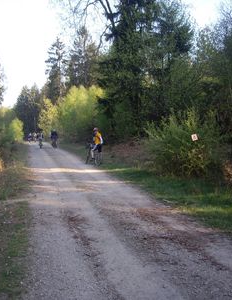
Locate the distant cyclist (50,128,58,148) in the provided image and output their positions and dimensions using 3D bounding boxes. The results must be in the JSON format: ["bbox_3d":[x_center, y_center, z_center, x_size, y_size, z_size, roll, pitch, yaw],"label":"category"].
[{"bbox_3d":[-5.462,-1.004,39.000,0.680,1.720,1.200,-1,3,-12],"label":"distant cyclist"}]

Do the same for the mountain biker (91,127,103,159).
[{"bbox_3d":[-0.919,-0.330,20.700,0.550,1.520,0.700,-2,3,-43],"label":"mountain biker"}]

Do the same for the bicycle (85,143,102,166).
[{"bbox_3d":[-1.061,0.212,20.700,0.600,1.060,1.700,-1,3,-30],"label":"bicycle"}]

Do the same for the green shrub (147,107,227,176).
[{"bbox_3d":[2.517,-0.272,15.900,2.900,2.400,2.700,-1,3,-12],"label":"green shrub"}]

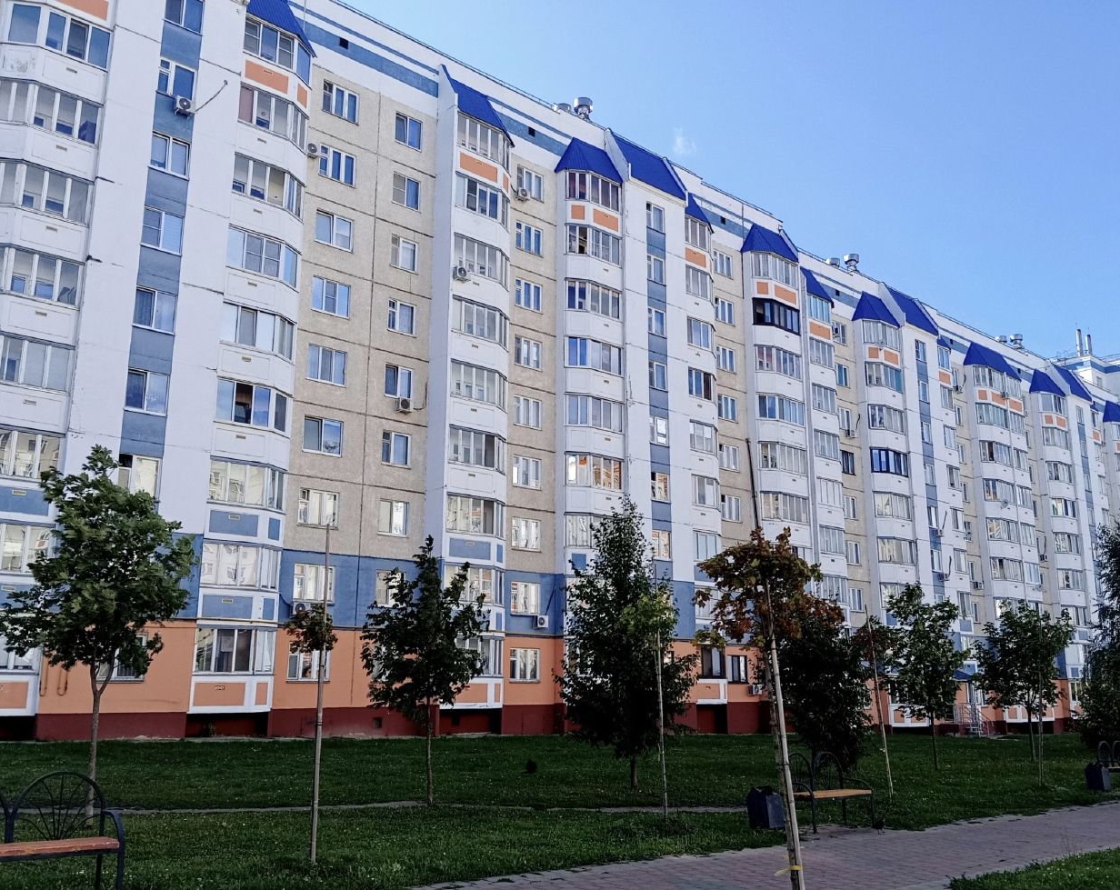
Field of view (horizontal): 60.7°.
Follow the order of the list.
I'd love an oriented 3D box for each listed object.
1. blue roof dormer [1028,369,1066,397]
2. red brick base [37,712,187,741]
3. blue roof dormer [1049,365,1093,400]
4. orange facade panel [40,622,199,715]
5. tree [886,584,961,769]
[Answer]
[{"bbox_3d":[40.076,-5.201,78.750,3.650,2.400,1.450,12,-17,-39],"label":"blue roof dormer"},{"bbox_3d":[-13.332,8.390,28.514,4.260,0.810,0.300,12,-17,-39],"label":"red brick base"},{"bbox_3d":[43.162,-5.426,81.131,4.300,3.150,1.600,11,-17,-39],"label":"blue roof dormer"},{"bbox_3d":[-13.289,6.651,28.852,4.350,2.750,0.150,12,-17,-39],"label":"orange facade panel"},{"bbox_3d":[9.510,5.998,24.996,1.850,4.701,1.850,-5,-14,20],"label":"tree"}]

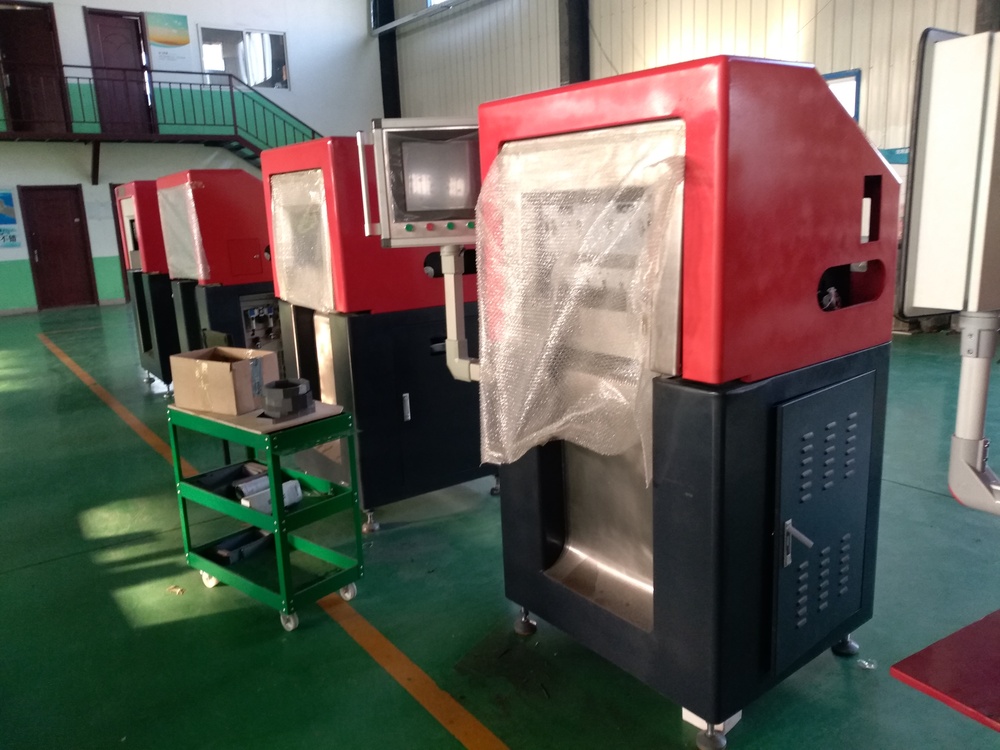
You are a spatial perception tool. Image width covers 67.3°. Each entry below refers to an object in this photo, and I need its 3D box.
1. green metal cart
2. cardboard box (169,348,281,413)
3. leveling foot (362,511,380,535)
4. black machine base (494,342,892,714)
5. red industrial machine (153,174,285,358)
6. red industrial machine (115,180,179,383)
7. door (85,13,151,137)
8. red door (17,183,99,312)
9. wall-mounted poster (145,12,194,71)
[{"bbox_3d":[-0.916,0.497,2.933,0.682,0.761,0.337,8,16,38],"label":"green metal cart"},{"bbox_3d":[-1.064,0.018,2.923,0.346,0.198,0.219,5,15,30],"label":"cardboard box"},{"bbox_3d":[-0.583,0.657,3.382,0.080,0.094,0.080,-3,13,1],"label":"leveling foot"},{"bbox_3d":[0.590,0.343,2.439,0.811,0.904,0.888,-11,16,-35],"label":"black machine base"},{"bbox_3d":[-1.858,-0.588,5.520,0.833,1.720,0.888,-11,15,-35],"label":"red industrial machine"},{"bbox_3d":[-2.785,-0.825,6.732,0.833,1.724,0.889,-11,15,-34],"label":"red industrial machine"},{"bbox_3d":[-6.666,-5.316,13.276,0.945,2.107,0.098,-11,15,-34],"label":"door"},{"bbox_3d":[-7.689,-2.219,13.132,0.955,2.128,0.098,-11,15,-34],"label":"red door"},{"bbox_3d":[-5.979,-6.015,13.642,0.703,1.000,0.020,-11,15,-34],"label":"wall-mounted poster"}]

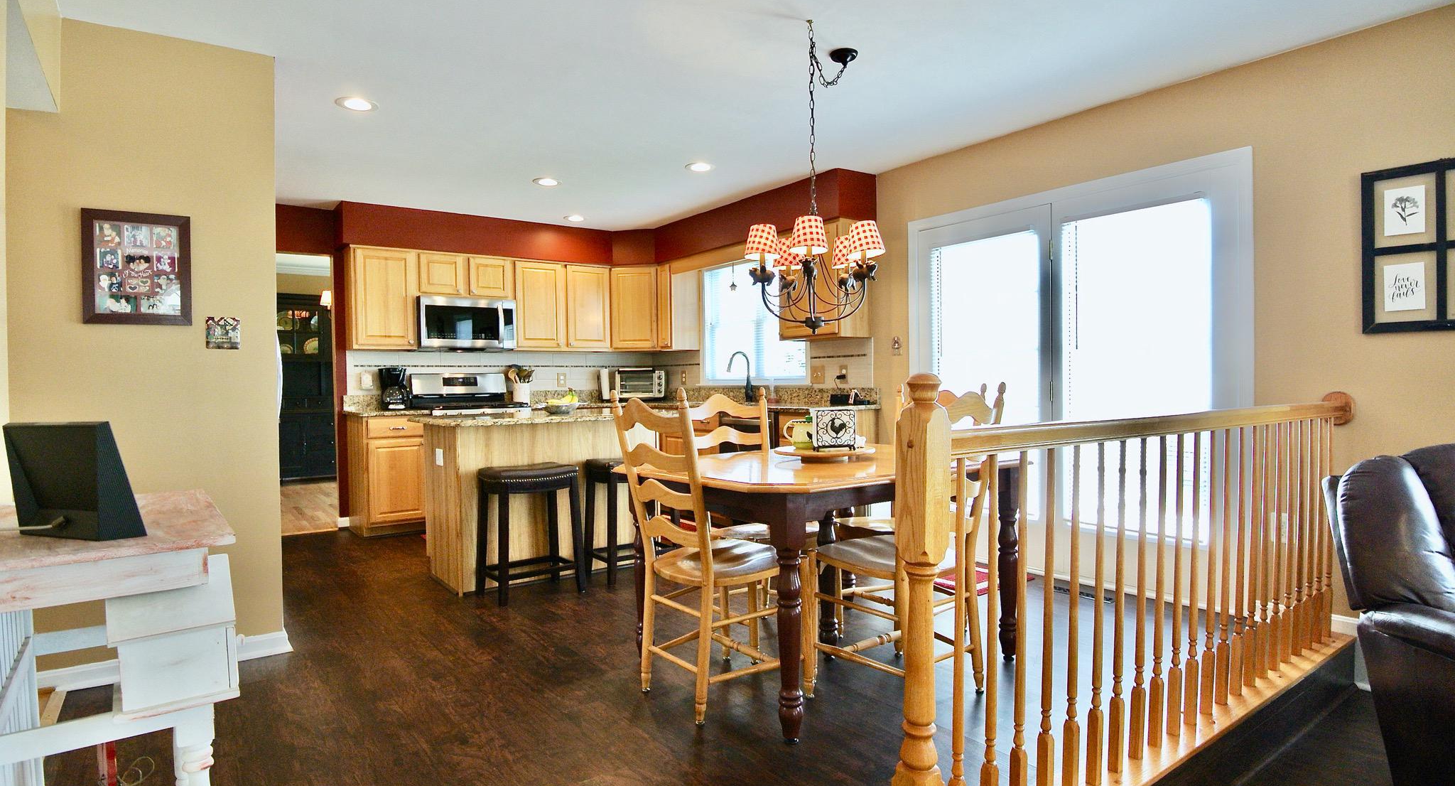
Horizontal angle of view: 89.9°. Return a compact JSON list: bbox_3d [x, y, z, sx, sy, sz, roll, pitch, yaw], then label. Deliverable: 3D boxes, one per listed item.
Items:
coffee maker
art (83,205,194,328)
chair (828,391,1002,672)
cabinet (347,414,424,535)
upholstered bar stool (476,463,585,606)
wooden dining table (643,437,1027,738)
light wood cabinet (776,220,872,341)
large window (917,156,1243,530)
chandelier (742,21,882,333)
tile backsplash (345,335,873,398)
[{"bbox_3d":[-2.579,-0.031,5.639,0.175,0.330,0.230,-1,2,-36],"label":"coffee maker"},{"bbox_3d":[-2.214,-0.468,2.738,0.318,0.425,0.025,-1,2,-36],"label":"art"},{"bbox_3d":[0.657,0.515,2.589,0.480,1.095,0.550,-1,2,-36],"label":"chair"},{"bbox_3d":[-2.584,0.591,5.552,0.440,0.870,0.610,-1,2,-36],"label":"cabinet"},{"bbox_3d":[-1.034,0.716,3.817,0.475,0.670,0.330,-1,2,-36],"label":"upholstered bar stool"},{"bbox_3d":[0.408,0.672,2.960,1.460,0.770,1.030,-1,2,-36],"label":"wooden dining table"},{"bbox_3d":[0.682,-0.762,5.060,0.330,0.770,0.590,-1,2,-36],"label":"light wood cabinet"},{"bbox_3d":[1.723,-0.182,3.926,0.090,1.800,1.880,-1,2,-36],"label":"large window"},{"bbox_3d":[0.328,-0.814,2.769,0.570,1.165,0.540,0,1,0],"label":"chandelier"},{"bbox_3d":[-0.989,-0.162,5.289,2.780,0.375,2.880,-1,2,-36],"label":"tile backsplash"}]

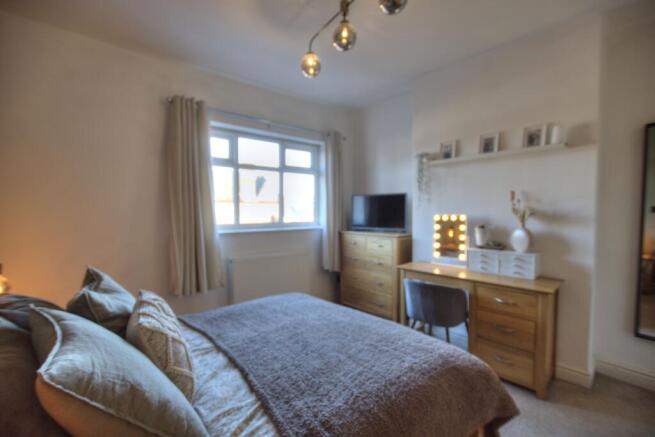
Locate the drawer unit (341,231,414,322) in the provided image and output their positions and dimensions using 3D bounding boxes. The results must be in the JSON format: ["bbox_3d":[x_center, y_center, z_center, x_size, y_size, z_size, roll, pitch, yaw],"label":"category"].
[{"bbox_3d":[0.647,0.699,3.640,0.420,1.010,0.950,-2,3,-43],"label":"drawer unit"}]

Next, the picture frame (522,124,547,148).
[{"bbox_3d":[1.613,-0.633,2.122,0.030,0.160,0.145,-2,2,-45],"label":"picture frame"}]

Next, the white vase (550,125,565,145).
[{"bbox_3d":[1.740,-0.624,2.063,0.085,0.155,0.085,-2,2,-42],"label":"white vase"}]

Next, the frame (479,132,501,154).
[{"bbox_3d":[1.393,-0.641,2.343,0.030,0.160,0.145,-2,2,-45],"label":"frame"}]

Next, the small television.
[{"bbox_3d":[0.563,-0.062,3.088,0.100,0.422,0.730,-2,2,-45],"label":"small television"}]

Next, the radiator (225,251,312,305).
[{"bbox_3d":[-0.576,0.703,2.891,0.870,0.620,0.100,-1,2,-34],"label":"radiator"}]

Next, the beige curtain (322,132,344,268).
[{"bbox_3d":[0.060,-0.220,3.714,0.330,1.900,0.140,-1,2,-37],"label":"beige curtain"}]

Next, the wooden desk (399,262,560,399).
[{"bbox_3d":[1.256,0.864,2.441,0.385,0.757,1.222,-2,3,-44],"label":"wooden desk"}]

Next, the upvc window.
[{"bbox_3d":[-0.769,-0.418,3.265,1.620,1.120,0.100,-1,2,-37],"label":"upvc window"}]

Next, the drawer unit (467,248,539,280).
[{"bbox_3d":[1.450,0.364,2.274,0.180,0.196,0.455,-2,2,-45],"label":"drawer unit"}]

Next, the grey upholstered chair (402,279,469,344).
[{"bbox_3d":[0.965,0.881,2.345,0.480,0.730,0.490,2,3,43],"label":"grey upholstered chair"}]

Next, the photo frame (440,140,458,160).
[{"bbox_3d":[1.151,-0.644,2.584,0.030,0.160,0.145,-2,2,-45],"label":"photo frame"}]

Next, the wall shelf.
[{"bbox_3d":[1.424,-0.537,2.422,0.110,0.050,1.086,-2,2,-42],"label":"wall shelf"}]

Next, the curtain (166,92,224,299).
[{"bbox_3d":[-1.305,-0.200,2.700,0.470,1.880,0.140,-1,2,-37],"label":"curtain"}]

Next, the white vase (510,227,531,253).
[{"bbox_3d":[1.543,0.170,2.182,0.142,0.200,0.142,-2,2,-45],"label":"white vase"}]

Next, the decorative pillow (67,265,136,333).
[{"bbox_3d":[-1.139,0.441,1.400,0.150,0.390,0.420,-41,23,-27],"label":"decorative pillow"}]

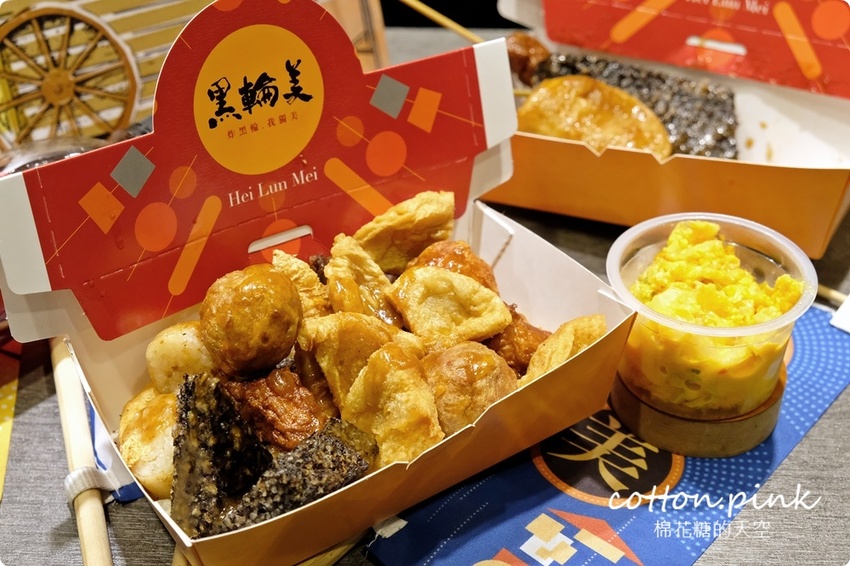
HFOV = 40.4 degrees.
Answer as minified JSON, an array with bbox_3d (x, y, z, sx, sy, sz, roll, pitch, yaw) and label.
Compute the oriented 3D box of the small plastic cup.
[{"bbox_3d":[0.110,0.015,0.460,0.079,0.049,0.079,-1,37,0],"label":"small plastic cup"}]

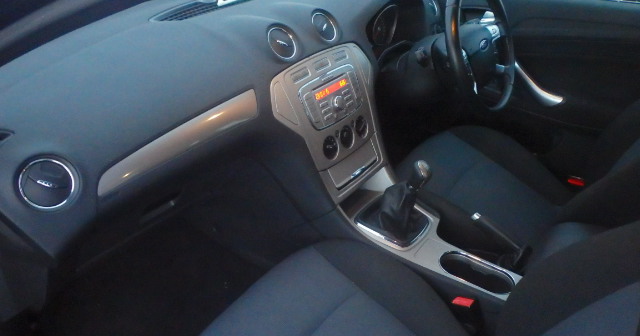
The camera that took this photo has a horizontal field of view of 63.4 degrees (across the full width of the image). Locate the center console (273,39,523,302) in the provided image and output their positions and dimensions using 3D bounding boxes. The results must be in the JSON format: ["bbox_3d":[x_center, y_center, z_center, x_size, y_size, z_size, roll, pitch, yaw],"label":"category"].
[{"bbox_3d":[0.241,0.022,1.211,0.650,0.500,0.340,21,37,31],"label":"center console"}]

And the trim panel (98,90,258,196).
[{"bbox_3d":[-0.255,-0.058,0.998,0.045,0.078,0.400,-1,25,41],"label":"trim panel"}]

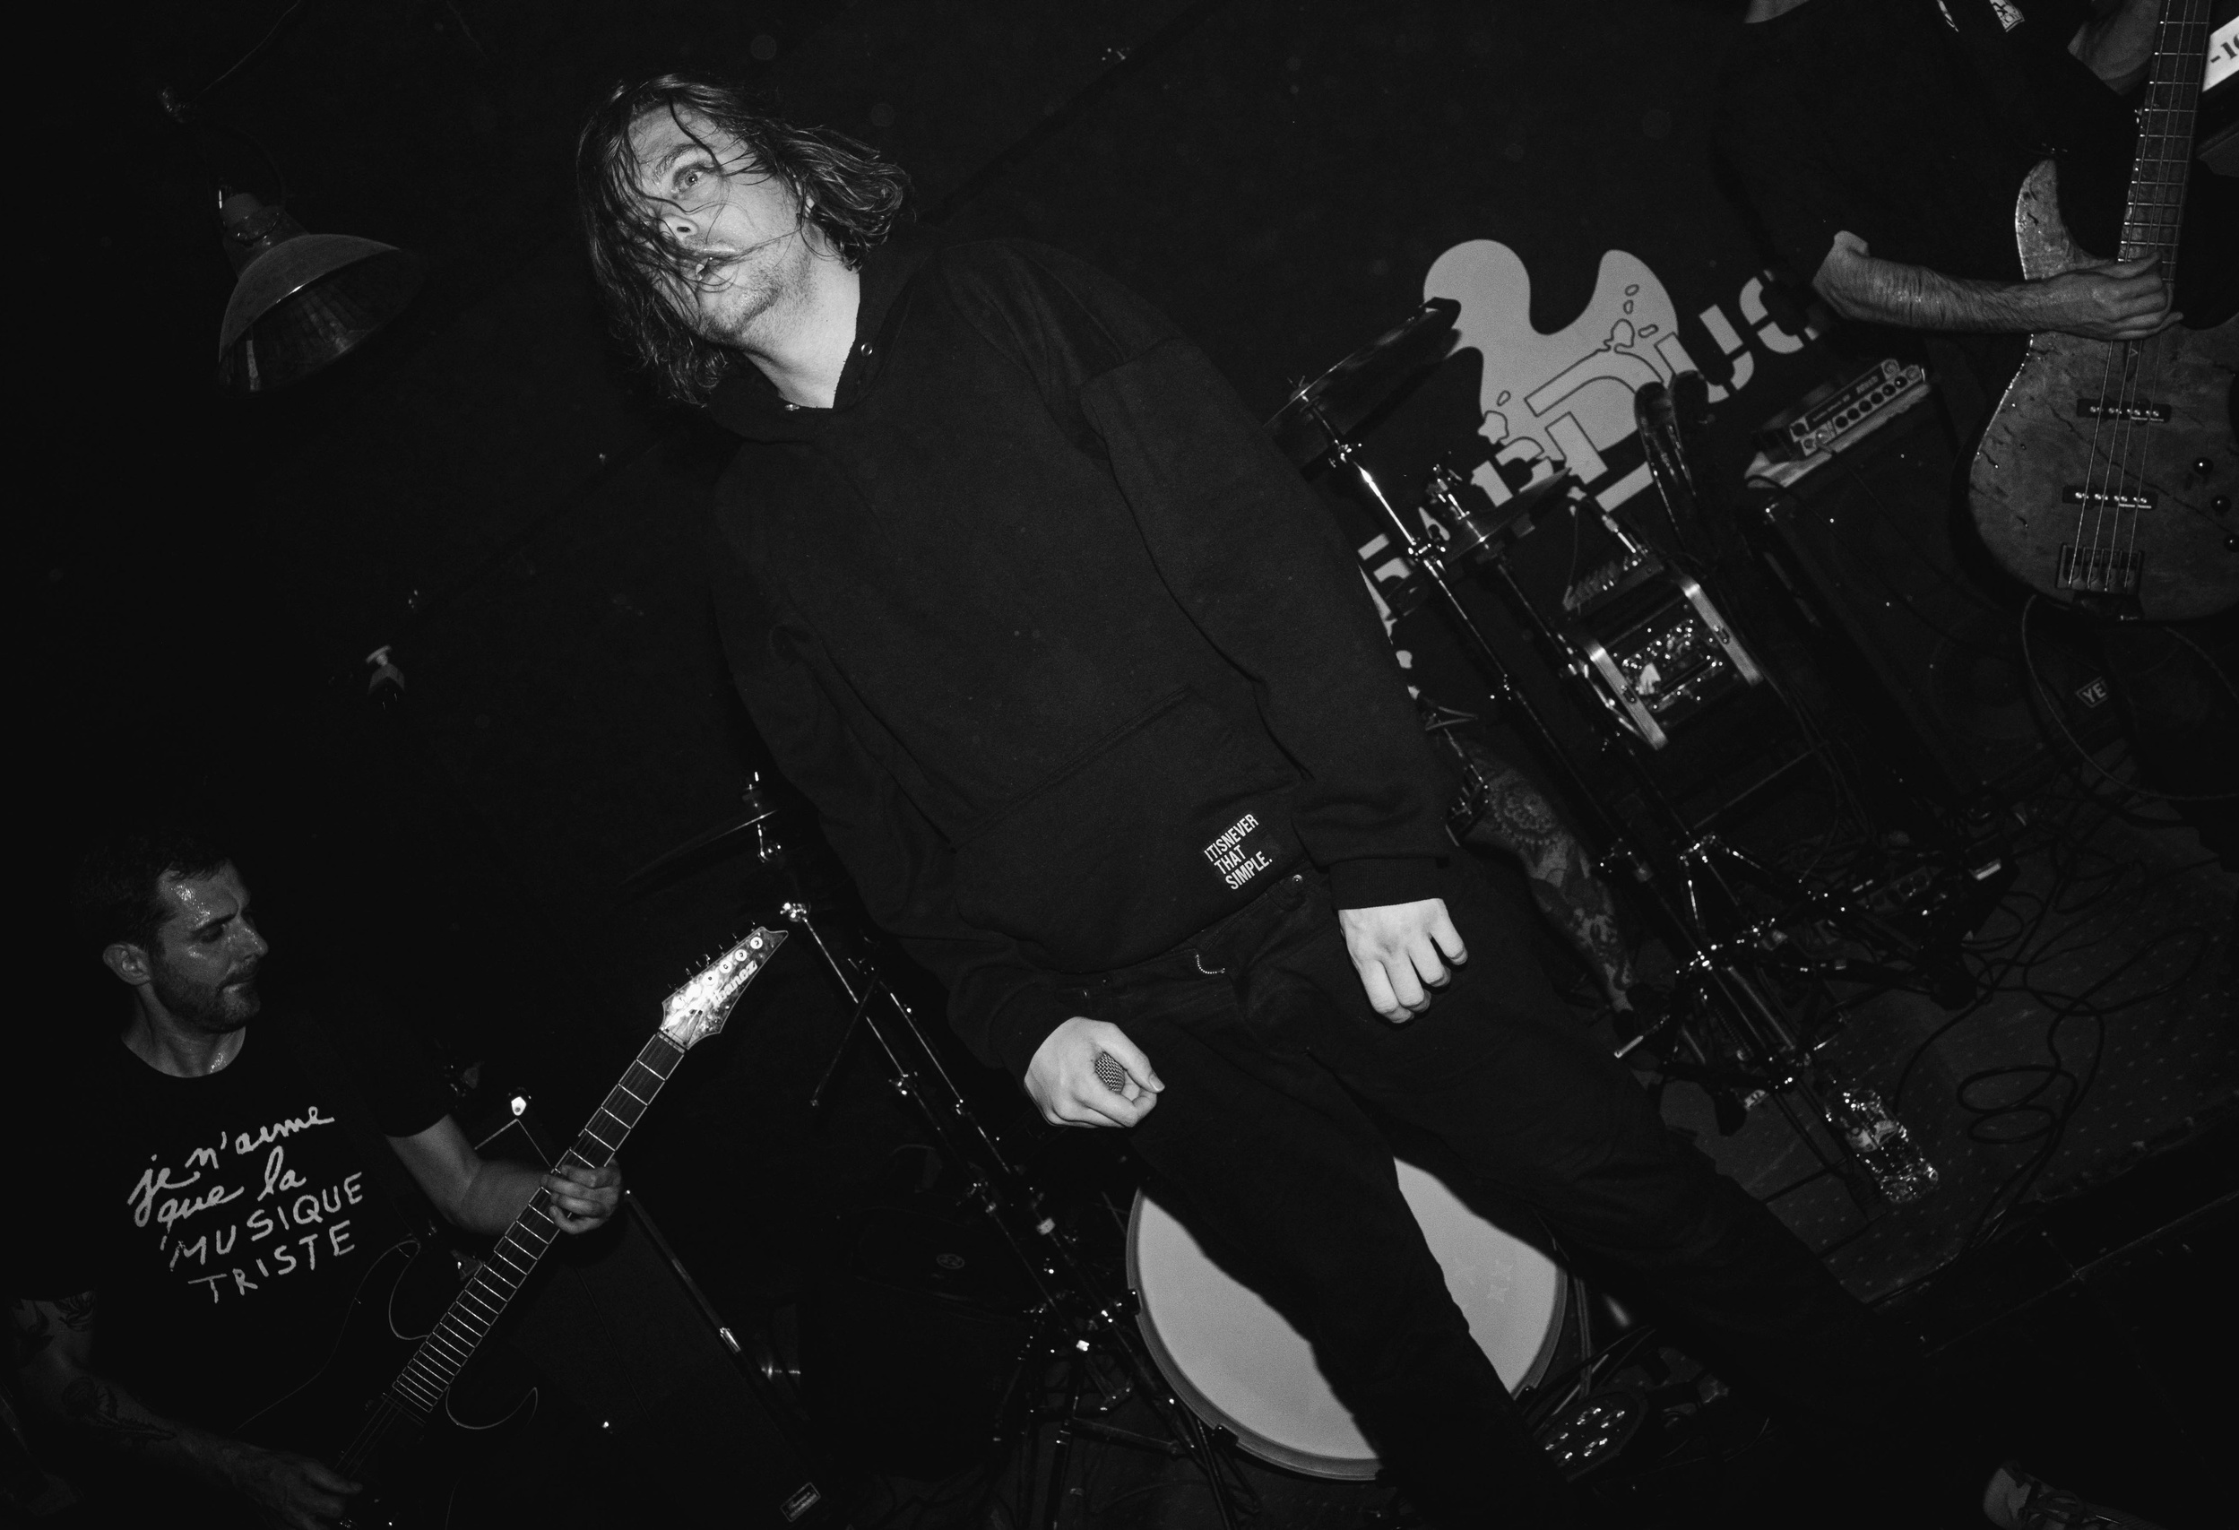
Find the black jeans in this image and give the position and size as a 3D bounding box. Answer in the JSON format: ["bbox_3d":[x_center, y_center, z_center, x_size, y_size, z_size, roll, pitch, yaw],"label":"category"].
[{"bbox_3d":[0.375,0.457,1.542,0.520,0.960,0.420,-35,-2,8],"label":"black jeans"}]

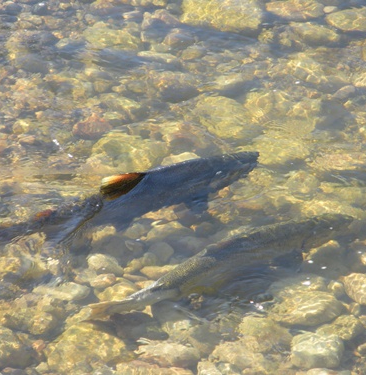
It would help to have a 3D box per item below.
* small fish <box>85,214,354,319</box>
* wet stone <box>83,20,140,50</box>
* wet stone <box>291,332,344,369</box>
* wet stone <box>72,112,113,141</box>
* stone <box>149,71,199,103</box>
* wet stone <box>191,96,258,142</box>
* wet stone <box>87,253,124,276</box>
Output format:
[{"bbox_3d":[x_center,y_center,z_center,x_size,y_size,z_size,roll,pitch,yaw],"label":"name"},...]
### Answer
[{"bbox_3d":[0.089,0.185,6.179,0.739,0.175,0.120,-17,34,-26],"label":"small fish"},{"bbox_3d":[-0.202,-0.436,7.455,0.166,0.075,0.133,0,30,0],"label":"wet stone"},{"bbox_3d":[0.313,0.379,6.041,0.121,0.079,0.097,0,30,0],"label":"wet stone"},{"bbox_3d":[-0.243,-0.164,6.988,0.113,0.070,0.090,0,30,0],"label":"wet stone"},{"bbox_3d":[-0.023,-0.279,7.179,0.138,0.080,0.110,0,30,0],"label":"stone"},{"bbox_3d":[0.114,-0.188,6.994,0.183,0.115,0.146,0,30,0],"label":"wet stone"},{"bbox_3d":[-0.190,0.189,6.389,0.088,0.054,0.071,0,30,0],"label":"wet stone"}]

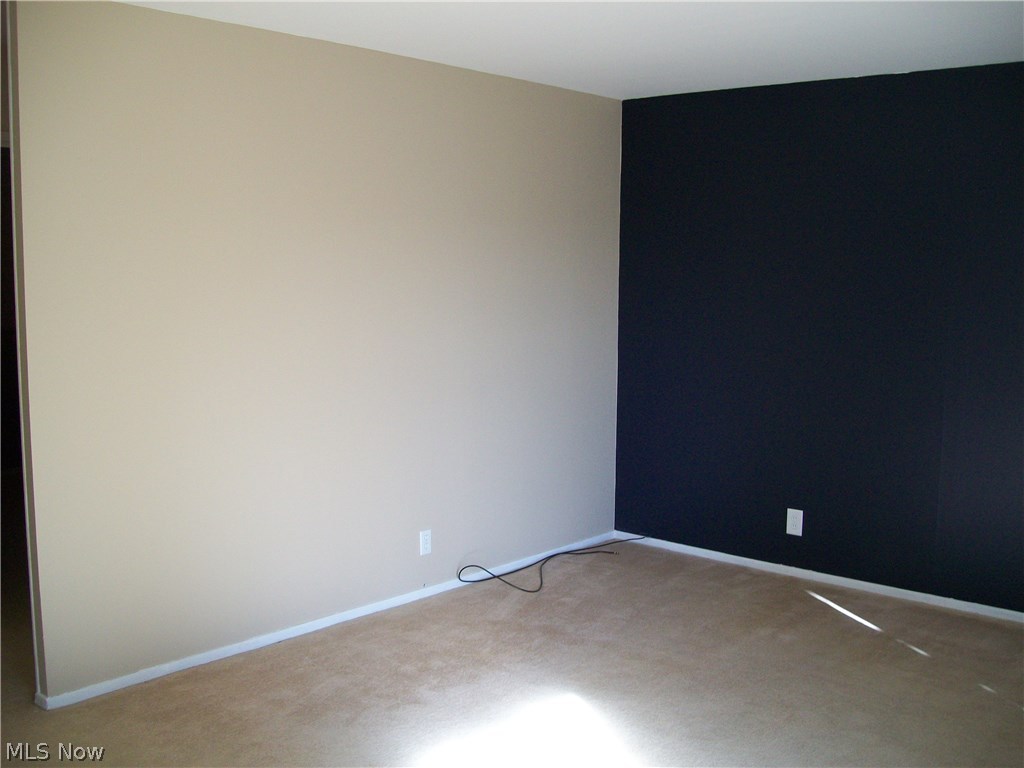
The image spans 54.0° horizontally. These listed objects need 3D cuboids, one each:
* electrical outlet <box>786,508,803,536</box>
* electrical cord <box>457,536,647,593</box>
[{"bbox_3d":[1.379,0.675,4.900,0.080,0.121,0.012,6,9,42],"label":"electrical outlet"},{"bbox_3d":[0.276,0.891,5.126,0.290,0.090,1.240,6,9,42],"label":"electrical cord"}]

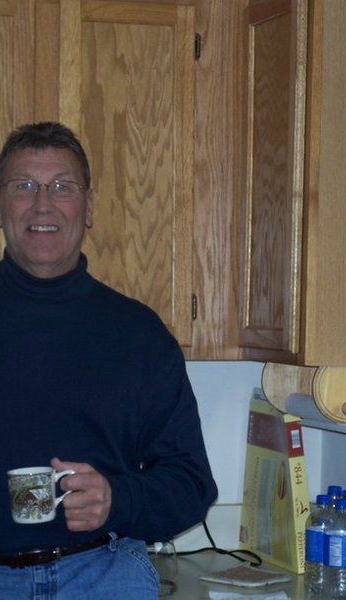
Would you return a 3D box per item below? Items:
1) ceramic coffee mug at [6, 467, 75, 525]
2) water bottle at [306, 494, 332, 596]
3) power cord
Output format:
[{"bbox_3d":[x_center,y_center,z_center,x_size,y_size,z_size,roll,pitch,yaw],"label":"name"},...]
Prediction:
[{"bbox_3d":[-0.214,0.321,3.120,0.114,0.084,0.081,-3,4,6],"label":"ceramic coffee mug"},{"bbox_3d":[0.323,0.559,4.101,0.083,0.270,0.083,1,1,-18],"label":"water bottle"},{"bbox_3d":[0.142,0.640,4.984,0.220,0.095,0.250,1,1,-18],"label":"power cord"}]

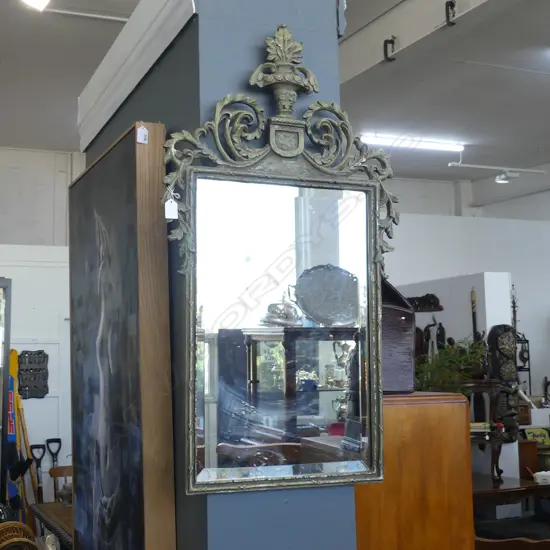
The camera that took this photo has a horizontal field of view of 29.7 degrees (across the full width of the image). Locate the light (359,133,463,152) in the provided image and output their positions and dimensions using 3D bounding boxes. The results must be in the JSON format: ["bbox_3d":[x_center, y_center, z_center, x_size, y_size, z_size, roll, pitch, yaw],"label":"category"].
[{"bbox_3d":[1.409,-1.335,10.515,1.220,0.085,0.075,1,-6,-25],"label":"light"}]

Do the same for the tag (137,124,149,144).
[{"bbox_3d":[-0.334,-0.352,2.620,0.029,0.045,0.003,4,-8,-23],"label":"tag"}]

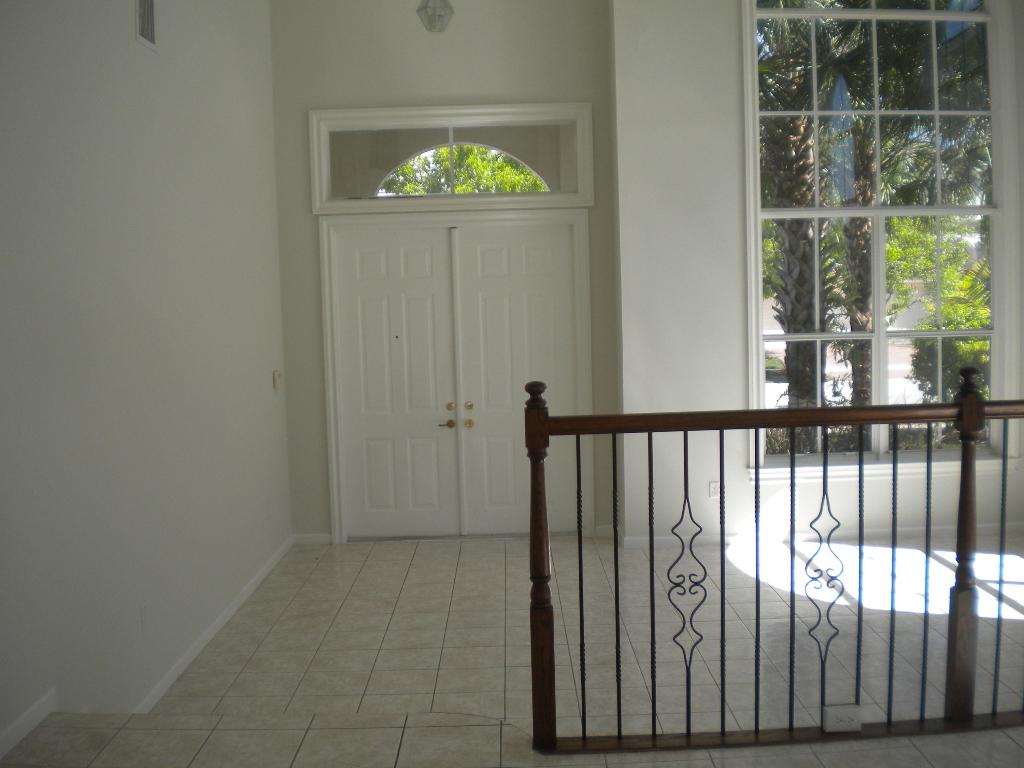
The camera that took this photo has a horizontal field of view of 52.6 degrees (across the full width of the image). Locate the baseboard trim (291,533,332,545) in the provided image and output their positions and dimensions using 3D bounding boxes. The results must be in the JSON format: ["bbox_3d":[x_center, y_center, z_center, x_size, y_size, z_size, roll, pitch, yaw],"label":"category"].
[{"bbox_3d":[-1.526,1.187,7.922,0.310,0.085,0.020,-2,5,0],"label":"baseboard trim"}]

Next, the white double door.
[{"bbox_3d":[-0.430,-0.050,7.869,1.930,2.440,0.100,-2,5,0],"label":"white double door"}]

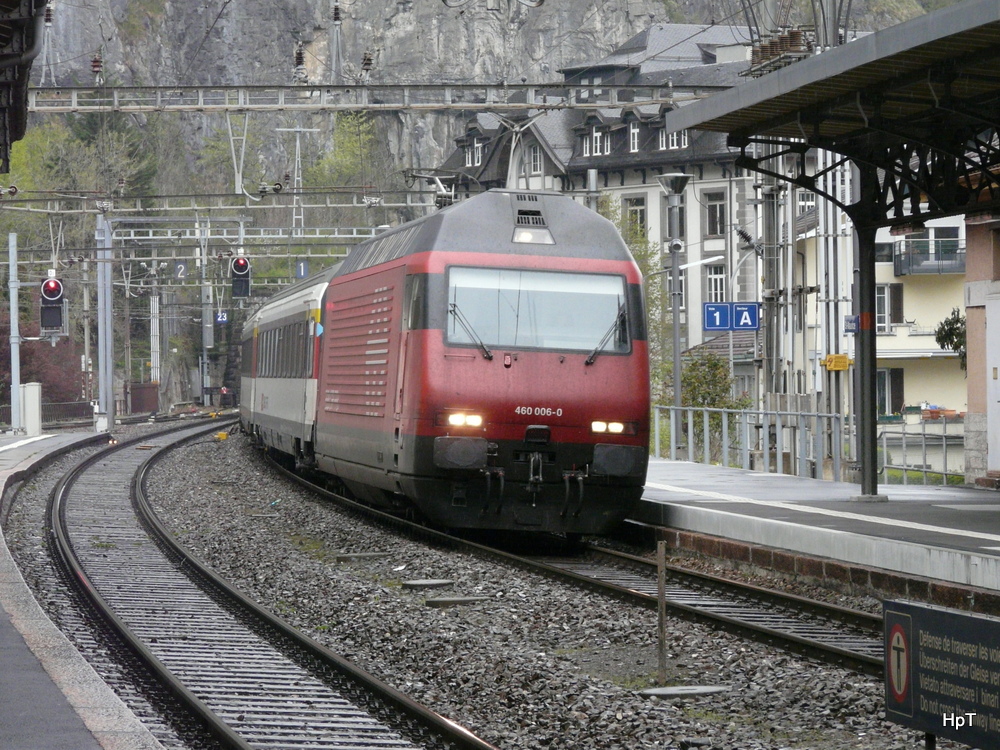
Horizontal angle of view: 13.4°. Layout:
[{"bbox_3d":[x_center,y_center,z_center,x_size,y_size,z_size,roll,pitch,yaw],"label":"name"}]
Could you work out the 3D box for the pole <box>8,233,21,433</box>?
[{"bbox_3d":[-16.224,-1.421,142.000,0.300,6.650,0.300,-1,0,0],"label":"pole"}]

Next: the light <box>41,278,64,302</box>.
[{"bbox_3d":[-14.964,-2.826,142.000,0.720,0.740,0.300,-1,0,-5],"label":"light"}]

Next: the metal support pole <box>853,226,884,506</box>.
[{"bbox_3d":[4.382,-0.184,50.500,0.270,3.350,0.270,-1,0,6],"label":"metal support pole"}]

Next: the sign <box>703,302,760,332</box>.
[{"bbox_3d":[4.061,-1.021,74.500,0.990,0.500,0.080,-1,0,2],"label":"sign"}]

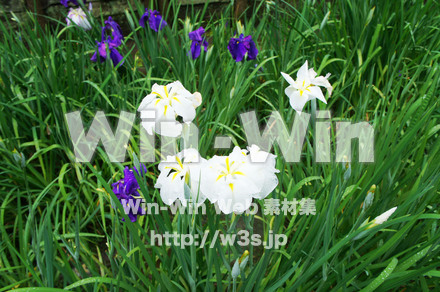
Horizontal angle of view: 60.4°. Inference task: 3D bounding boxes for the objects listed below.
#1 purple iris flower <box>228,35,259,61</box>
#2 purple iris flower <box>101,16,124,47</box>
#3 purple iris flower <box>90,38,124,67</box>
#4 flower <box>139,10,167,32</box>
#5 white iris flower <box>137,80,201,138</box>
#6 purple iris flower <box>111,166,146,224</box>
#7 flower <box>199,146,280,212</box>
[{"bbox_3d":[0.106,-0.451,1.750,0.135,0.108,0.120,2,33,3],"label":"purple iris flower"},{"bbox_3d":[-0.511,-0.542,1.800,0.110,0.125,0.105,-9,34,-13],"label":"purple iris flower"},{"bbox_3d":[-0.511,-0.425,1.720,0.145,0.108,0.120,-9,34,-14],"label":"purple iris flower"},{"bbox_3d":[-0.335,-0.630,1.900,0.130,0.105,0.120,-5,33,-8],"label":"flower"},{"bbox_3d":[-0.149,-0.113,1.140,0.180,0.115,0.150,3,32,4],"label":"white iris flower"},{"bbox_3d":[-0.278,0.144,1.150,0.115,0.130,0.115,0,32,0],"label":"purple iris flower"},{"bbox_3d":[0.053,0.091,1.030,0.200,0.125,0.160,0,32,0],"label":"flower"}]

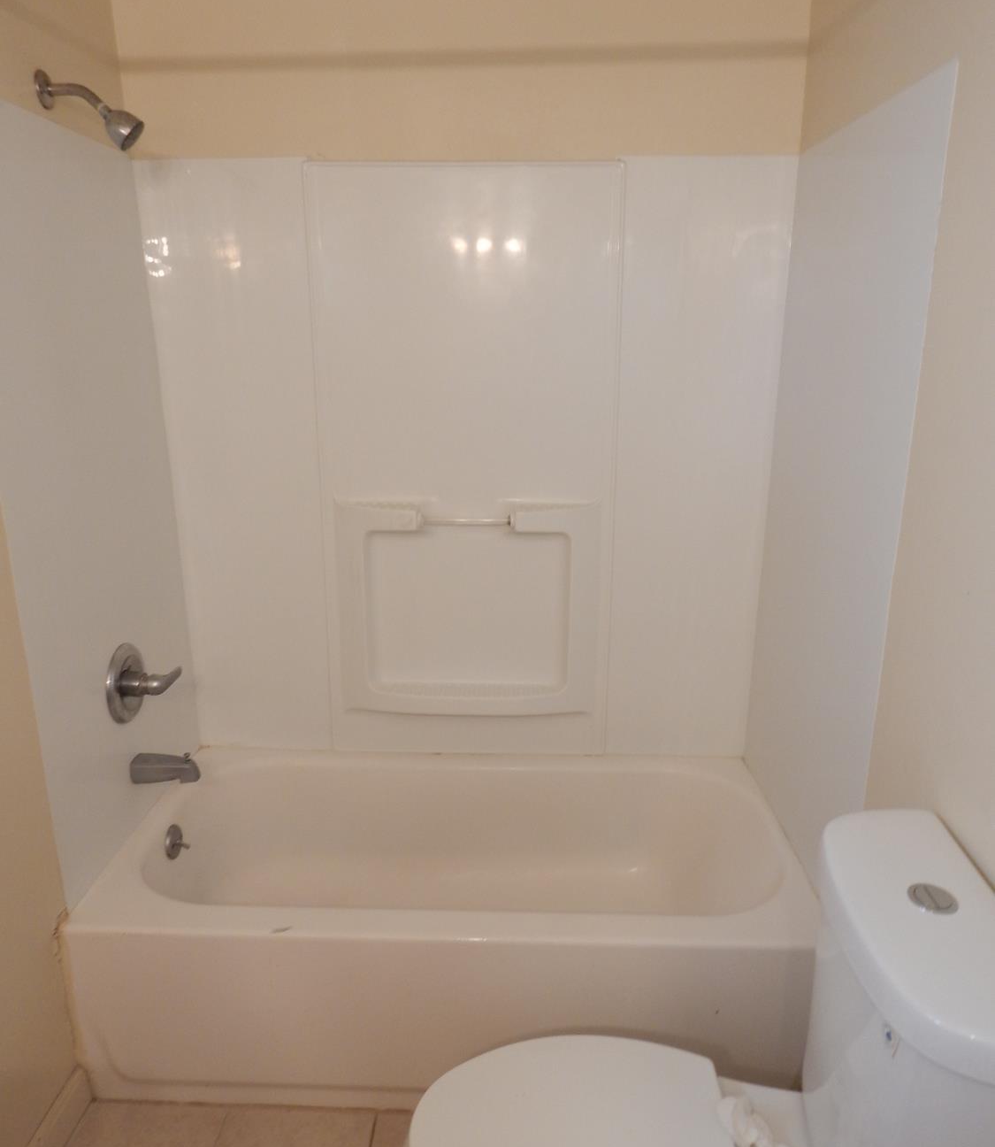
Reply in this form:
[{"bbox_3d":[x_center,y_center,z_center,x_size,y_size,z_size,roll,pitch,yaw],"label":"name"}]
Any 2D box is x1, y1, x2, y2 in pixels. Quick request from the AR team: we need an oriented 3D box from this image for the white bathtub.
[{"bbox_3d":[-0.095,0.807,2.050,1.524,0.425,0.752,1,16,2],"label":"white bathtub"}]

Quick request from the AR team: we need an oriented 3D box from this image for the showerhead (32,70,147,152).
[{"bbox_3d":[-0.760,-0.873,1.594,0.185,0.140,0.070,1,16,2],"label":"showerhead"}]

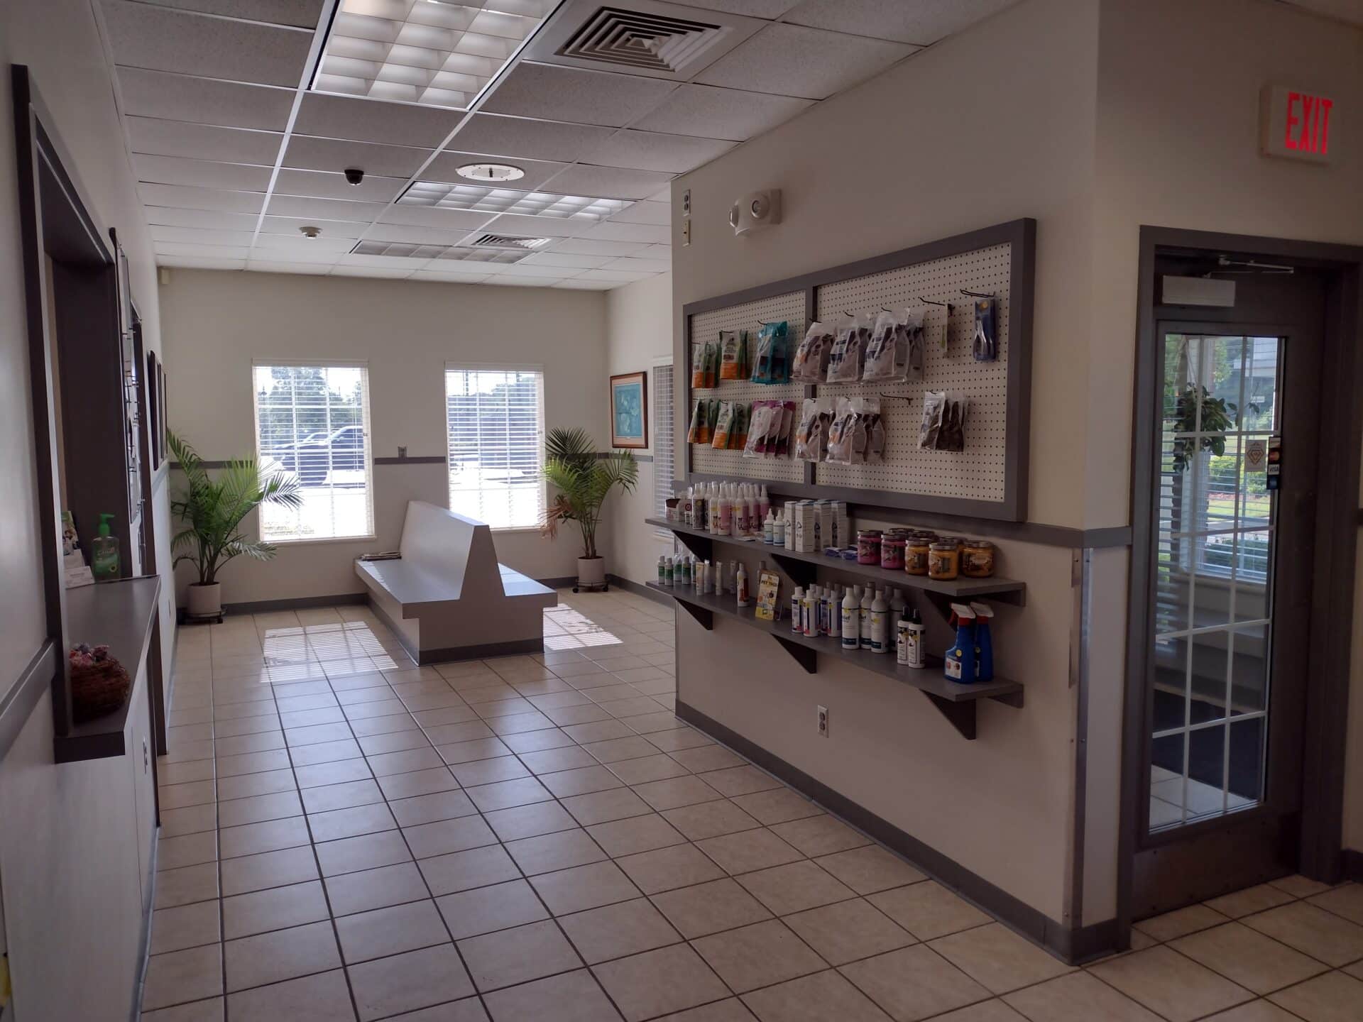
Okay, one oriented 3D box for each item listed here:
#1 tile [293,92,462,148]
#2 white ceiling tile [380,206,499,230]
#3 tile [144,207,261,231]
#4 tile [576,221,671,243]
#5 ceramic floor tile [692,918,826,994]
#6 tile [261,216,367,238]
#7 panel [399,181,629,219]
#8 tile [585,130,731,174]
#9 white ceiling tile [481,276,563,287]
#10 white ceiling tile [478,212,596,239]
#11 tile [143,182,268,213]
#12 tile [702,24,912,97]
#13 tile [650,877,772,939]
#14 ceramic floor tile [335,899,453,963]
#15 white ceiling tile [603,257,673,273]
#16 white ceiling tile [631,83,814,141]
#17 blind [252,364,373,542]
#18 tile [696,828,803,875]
[{"bbox_3d":[-1.188,-1.529,4.171,0.600,0.020,0.600,-3,5,-25],"label":"tile"},{"bbox_3d":[-1.399,-1.687,6.081,0.600,0.020,0.600,-3,6,-25],"label":"white ceiling tile"},{"bbox_3d":[-2.751,-1.679,6.131,0.581,0.020,0.600,-3,5,-25],"label":"tile"},{"bbox_3d":[-0.298,-1.744,6.614,0.605,0.018,0.605,-3,5,-24],"label":"tile"},{"bbox_3d":[0.226,1.289,3.080,0.307,0.010,0.307,-3,6,-24],"label":"ceramic floor tile"},{"bbox_3d":[-2.202,-1.705,6.376,0.602,0.018,0.602,-3,6,-24],"label":"tile"},{"bbox_3d":[-0.876,-1.680,5.662,1.210,0.070,0.605,-3,5,-25],"label":"panel"},{"bbox_3d":[-0.111,-1.576,4.654,0.534,0.018,0.602,-3,6,-24],"label":"tile"},{"bbox_3d":[-1.323,-1.928,8.852,0.605,0.018,0.584,-3,5,-24],"label":"white ceiling tile"},{"bbox_3d":[-0.867,-1.730,6.427,0.603,0.018,0.603,-3,6,-24],"label":"white ceiling tile"},{"bbox_3d":[-2.500,-1.647,5.579,0.595,0.018,0.603,-3,6,-24],"label":"tile"},{"bbox_3d":[0.389,-1.492,3.555,0.530,0.020,0.600,-3,6,-25],"label":"tile"},{"bbox_3d":[0.094,1.261,3.373,0.307,0.010,0.307,-3,6,-24],"label":"tile"},{"bbox_3d":[-0.868,1.262,3.188,0.300,0.010,0.300,-3,6,-25],"label":"ceramic floor tile"},{"bbox_3d":[-0.272,-1.841,7.932,0.550,0.020,0.600,-3,6,-25],"label":"white ceiling tile"},{"bbox_3d":[0.147,-1.536,4.112,0.539,0.020,0.600,-3,5,-25],"label":"white ceiling tile"},{"bbox_3d":[-2.919,-0.460,8.482,0.872,1.396,0.060,-3,6,-25],"label":"blind"},{"bbox_3d":[0.245,1.217,3.796,0.307,0.010,0.307,-3,6,-24],"label":"tile"}]

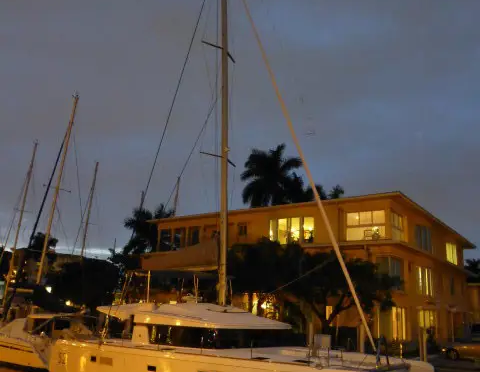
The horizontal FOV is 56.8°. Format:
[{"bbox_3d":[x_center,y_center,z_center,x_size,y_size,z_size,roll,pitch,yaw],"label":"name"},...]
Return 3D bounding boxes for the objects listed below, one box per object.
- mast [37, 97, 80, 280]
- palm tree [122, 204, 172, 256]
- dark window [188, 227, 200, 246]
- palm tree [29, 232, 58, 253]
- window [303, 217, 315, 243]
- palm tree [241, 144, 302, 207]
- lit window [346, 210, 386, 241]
[{"bbox_3d":[-11.719,0.462,28.353,0.200,13.842,0.200,-7,-20,35],"label":"mast"},{"bbox_3d":[-9.298,7.352,41.992,4.744,11.879,4.744,2,-15,0],"label":"palm tree"},{"bbox_3d":[-3.686,4.132,35.948,1.308,1.725,0.150,-9,-18,35],"label":"dark window"},{"bbox_3d":[-27.033,11.681,59.142,3.716,11.051,3.716,2,-15,0],"label":"palm tree"},{"bbox_3d":[4.656,2.954,29.959,0.777,1.738,0.150,-9,-18,35],"label":"window"},{"bbox_3d":[3.022,4.851,45.199,6.549,19.293,6.549,2,-15,0],"label":"palm tree"},{"bbox_3d":[7.878,2.465,27.656,2.490,1.920,0.150,-9,-18,35],"label":"lit window"}]

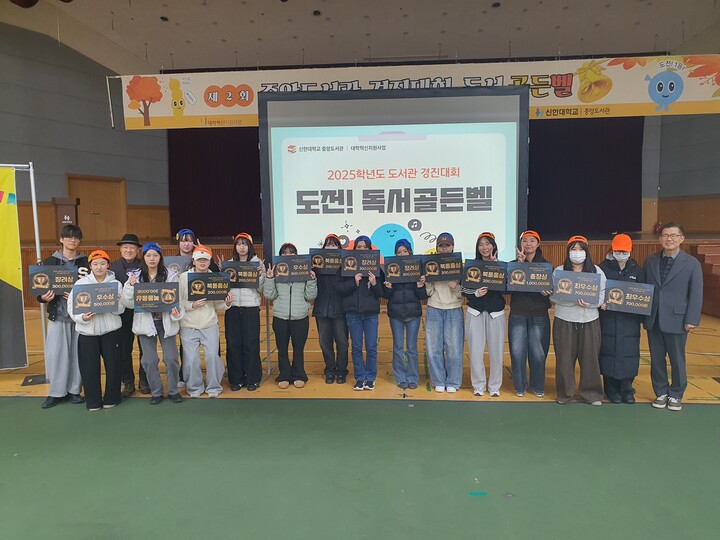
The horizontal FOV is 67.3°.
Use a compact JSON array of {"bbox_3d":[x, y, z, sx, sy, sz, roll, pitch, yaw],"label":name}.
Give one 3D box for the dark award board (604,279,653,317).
[{"bbox_3d":[2.571,0.267,5.160,0.430,0.295,0.010,7,0,12],"label":"dark award board"}]

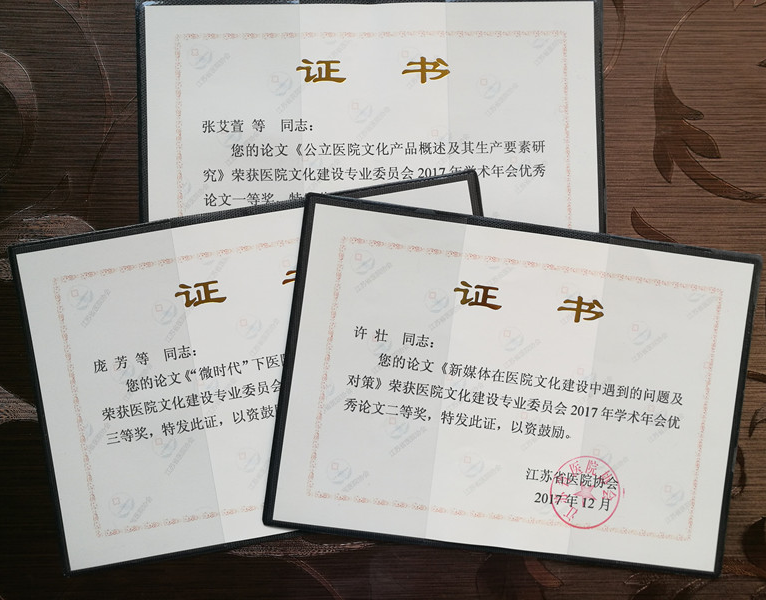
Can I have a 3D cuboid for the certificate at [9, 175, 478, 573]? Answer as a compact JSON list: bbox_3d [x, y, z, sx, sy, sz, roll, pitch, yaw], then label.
[{"bbox_3d":[-0.072,0.047,0.410,0.306,0.010,0.217,-10,90,-2],"label":"certificate"}]

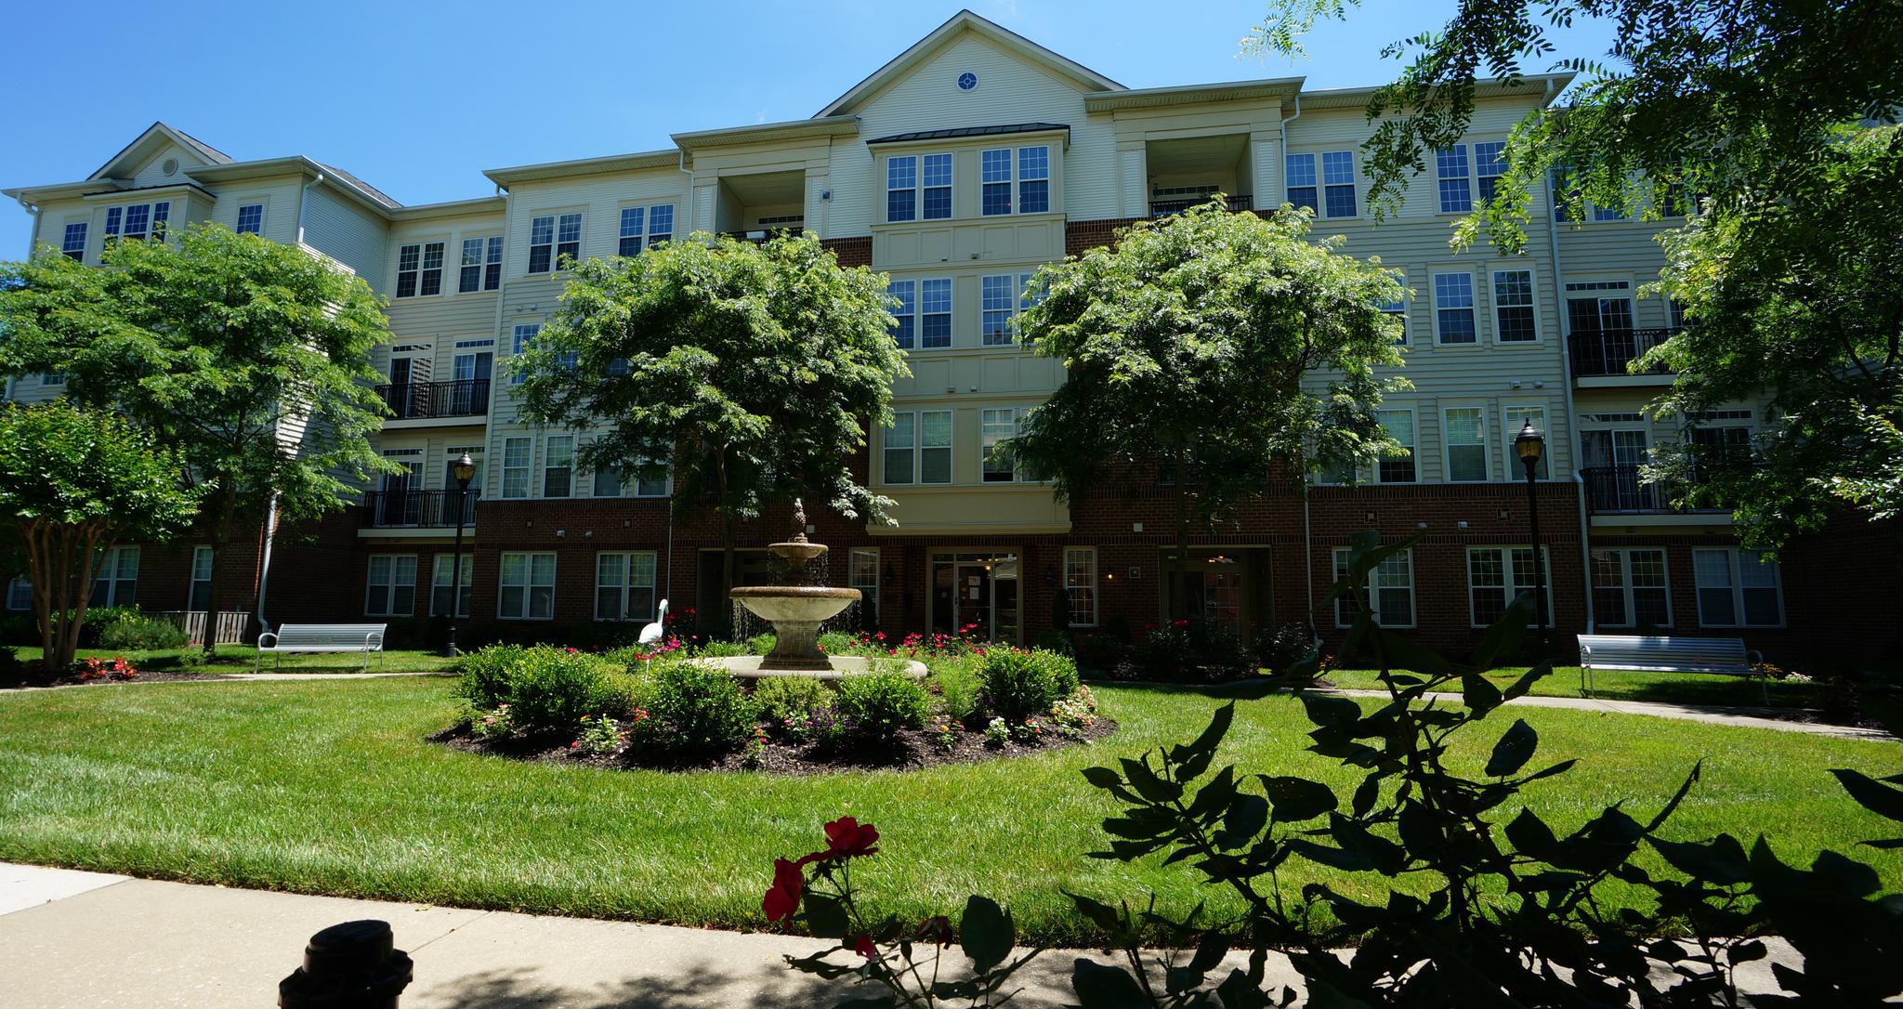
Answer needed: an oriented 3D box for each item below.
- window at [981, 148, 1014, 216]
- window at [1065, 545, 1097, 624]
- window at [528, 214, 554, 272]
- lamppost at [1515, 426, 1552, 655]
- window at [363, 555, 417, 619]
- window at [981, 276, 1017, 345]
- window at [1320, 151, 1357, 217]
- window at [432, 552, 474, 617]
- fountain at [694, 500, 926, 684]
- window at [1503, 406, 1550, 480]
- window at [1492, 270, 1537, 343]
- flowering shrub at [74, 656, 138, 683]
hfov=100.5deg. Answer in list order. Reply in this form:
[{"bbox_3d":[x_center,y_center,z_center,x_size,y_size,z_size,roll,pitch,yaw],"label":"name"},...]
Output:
[{"bbox_3d":[1.105,-7.693,18.924,0.722,1.711,0.120,-1,-7,9],"label":"window"},{"bbox_3d":[2.913,1.835,17.675,0.731,1.783,0.120,-1,-7,9],"label":"window"},{"bbox_3d":[-11.285,-7.137,21.862,0.734,1.662,0.120,-1,-7,9],"label":"window"},{"bbox_3d":[10.792,0.768,14.647,0.420,4.690,0.420,-1,-6,8],"label":"lamppost"},{"bbox_3d":[-16.177,2.351,22.905,1.586,1.775,0.120,-1,-7,9],"label":"window"},{"bbox_3d":[1.083,-4.477,18.346,0.699,1.668,0.120,-1,-6,8],"label":"window"},{"bbox_3d":[9.094,-7.458,18.544,0.701,1.679,0.120,-1,-7,9],"label":"window"},{"bbox_3d":[-14.675,2.432,23.576,1.609,1.808,0.120,-1,-6,8],"label":"window"},{"bbox_3d":[-2.039,1.258,10.480,3.400,2.652,3.300,-1,-6,8],"label":"fountain"},{"bbox_3d":[12.771,-1.338,17.593,0.784,1.680,0.120,-1,-6,8],"label":"window"},{"bbox_3d":[12.779,-4.478,17.934,0.784,1.662,0.120,-1,-6,8],"label":"window"},{"bbox_3d":[-14.226,2.700,13.366,1.000,0.420,0.800,-1,-7,9],"label":"flowering shrub"}]

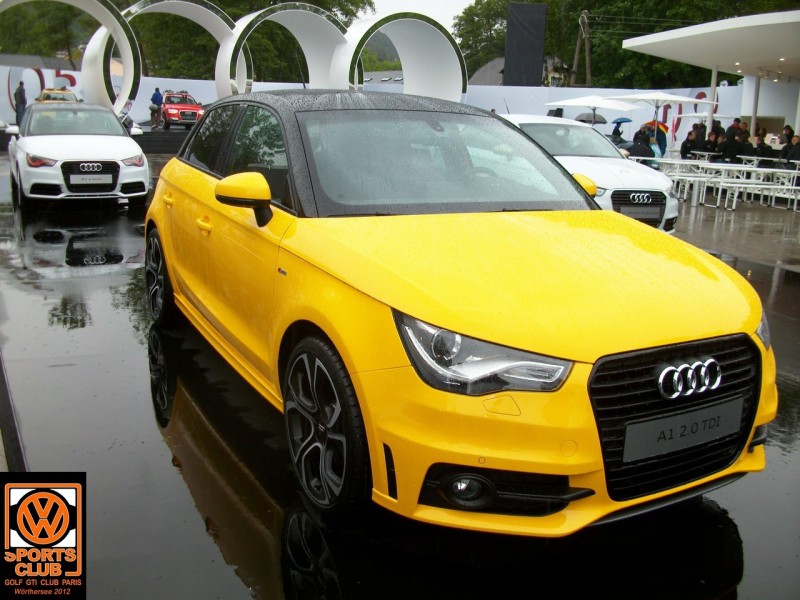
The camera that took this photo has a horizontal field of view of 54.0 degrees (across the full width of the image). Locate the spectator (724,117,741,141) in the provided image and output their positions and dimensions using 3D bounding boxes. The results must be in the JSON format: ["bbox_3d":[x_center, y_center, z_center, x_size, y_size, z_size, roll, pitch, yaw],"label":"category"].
[{"bbox_3d":[9.295,-4.211,22.098,0.520,1.770,0.360,-2,13,-17],"label":"spectator"}]

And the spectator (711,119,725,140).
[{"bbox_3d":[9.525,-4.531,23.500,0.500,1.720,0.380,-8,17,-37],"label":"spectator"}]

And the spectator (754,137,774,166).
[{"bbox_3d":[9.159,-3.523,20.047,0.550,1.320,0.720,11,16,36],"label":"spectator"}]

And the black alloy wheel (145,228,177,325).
[{"bbox_3d":[-1.365,-0.151,4.688,0.220,0.610,0.610,-5,16,-29],"label":"black alloy wheel"}]

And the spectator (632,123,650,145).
[{"bbox_3d":[6.147,-3.754,20.000,0.500,1.550,0.400,11,16,32],"label":"spectator"}]

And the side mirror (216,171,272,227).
[{"bbox_3d":[-0.607,-0.390,3.050,0.210,0.180,0.150,-5,16,-29],"label":"side mirror"}]

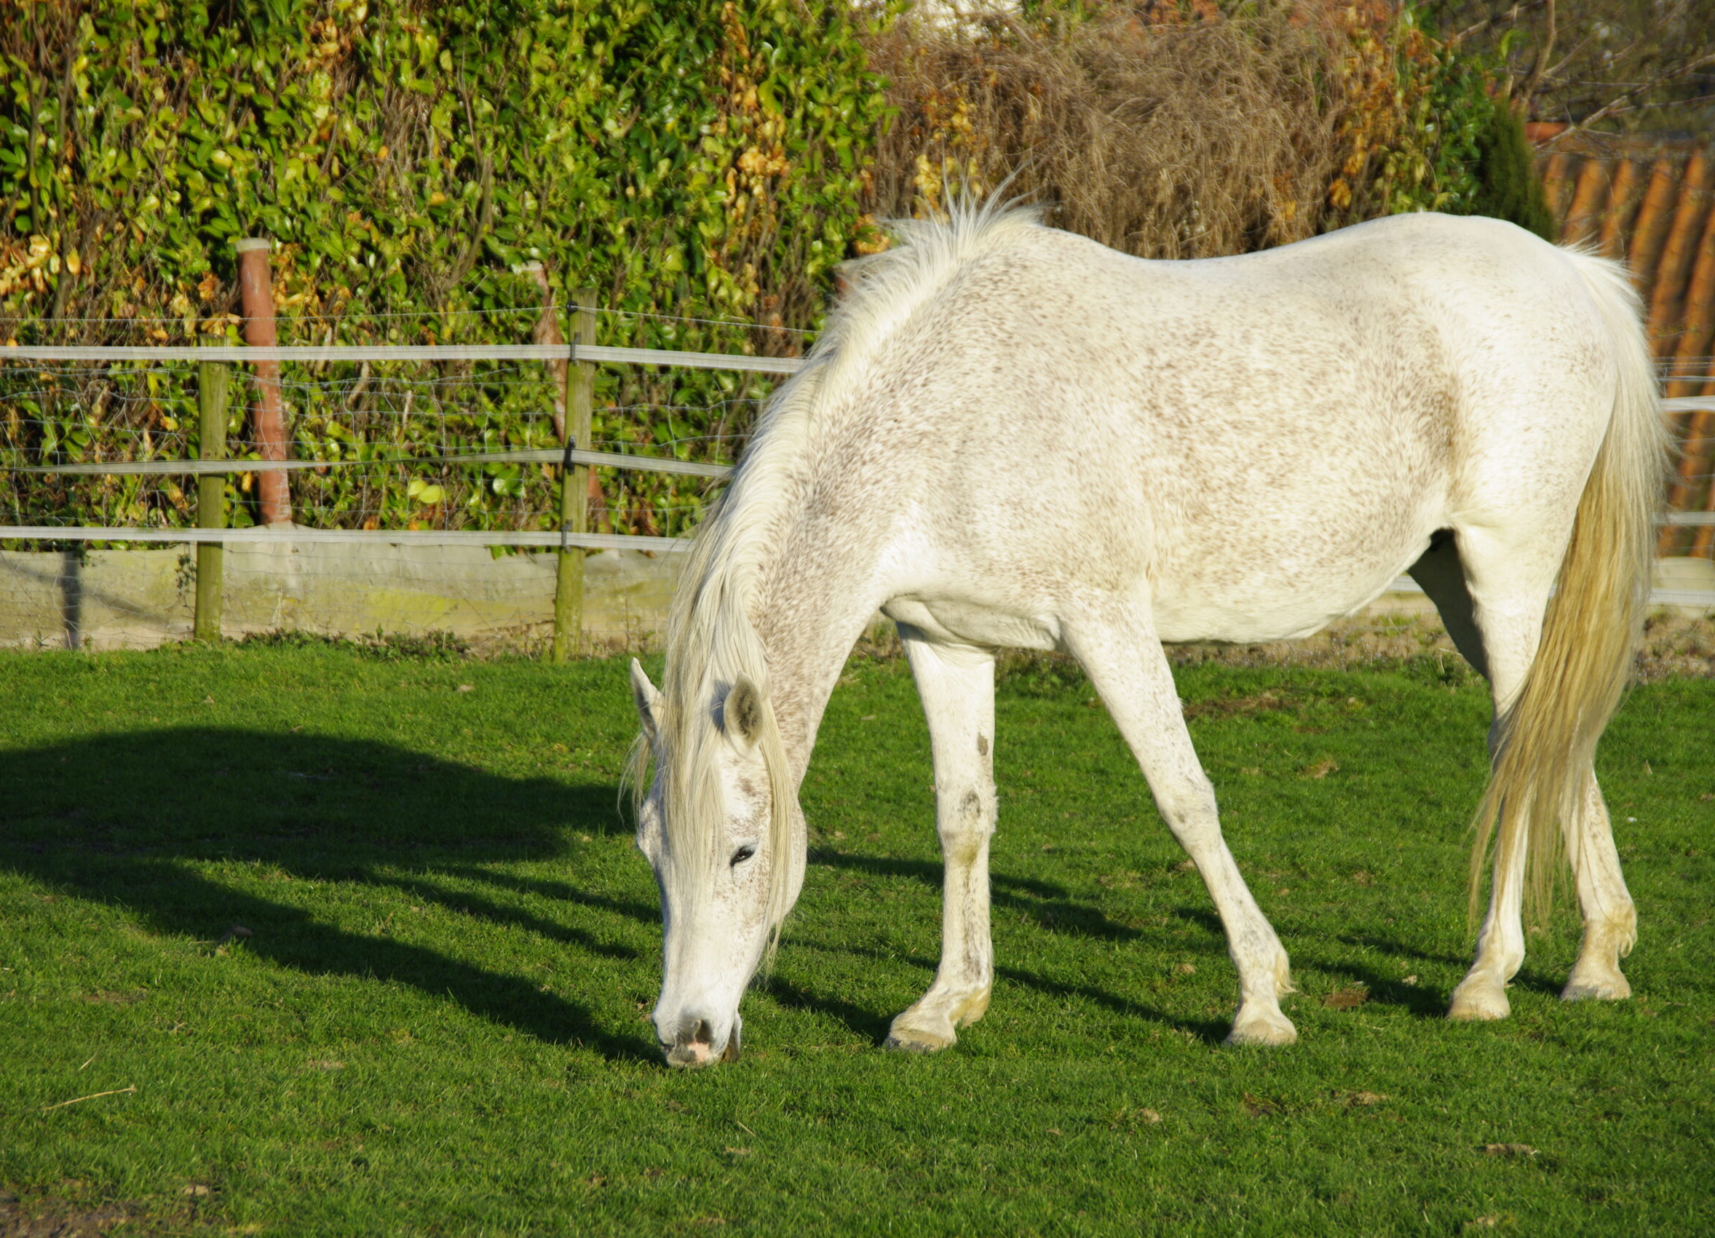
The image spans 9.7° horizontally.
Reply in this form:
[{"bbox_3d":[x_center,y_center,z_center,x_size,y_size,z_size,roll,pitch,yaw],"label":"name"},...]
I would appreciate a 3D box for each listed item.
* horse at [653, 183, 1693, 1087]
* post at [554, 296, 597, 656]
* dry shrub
[{"bbox_3d":[0.550,0.000,18.450,2.150,1.520,0.580,-2,3,-35],"label":"horse"},{"bbox_3d":[-0.913,-0.465,32.500,0.090,1.210,0.090,2,2,0],"label":"post"},{"bbox_3d":[0.840,-1.130,34.300,1.700,1.950,1.000,0,2,0],"label":"dry shrub"}]

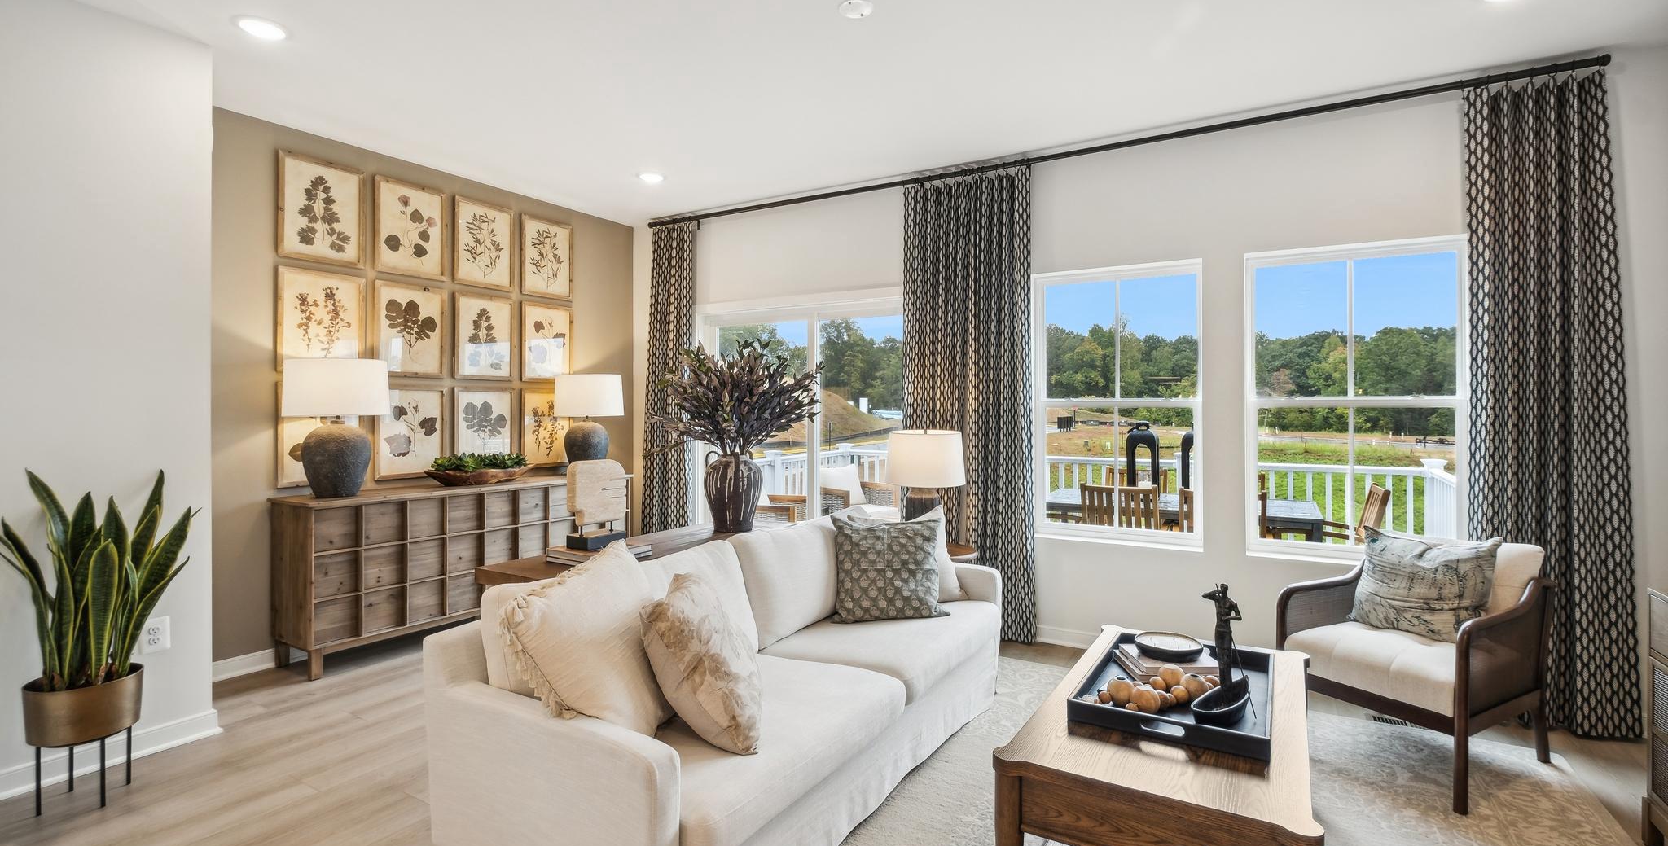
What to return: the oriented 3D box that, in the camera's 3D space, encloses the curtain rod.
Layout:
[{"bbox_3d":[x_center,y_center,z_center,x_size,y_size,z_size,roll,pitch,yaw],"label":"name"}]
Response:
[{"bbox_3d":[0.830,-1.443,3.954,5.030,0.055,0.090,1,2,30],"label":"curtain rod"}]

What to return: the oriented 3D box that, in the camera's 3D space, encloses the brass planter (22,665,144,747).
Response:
[{"bbox_3d":[-2.504,0.942,2.324,0.275,0.178,0.275,1,1,31],"label":"brass planter"}]

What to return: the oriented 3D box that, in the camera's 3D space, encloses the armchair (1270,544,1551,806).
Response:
[{"bbox_3d":[2.249,0.872,2.727,0.780,0.820,0.640,0,1,-29],"label":"armchair"}]

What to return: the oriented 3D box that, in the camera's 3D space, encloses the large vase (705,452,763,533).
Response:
[{"bbox_3d":[-0.468,0.312,3.244,0.270,0.370,0.270,0,1,0],"label":"large vase"}]

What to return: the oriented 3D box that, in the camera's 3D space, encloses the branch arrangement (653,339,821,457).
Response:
[{"bbox_3d":[-0.450,-0.114,3.225,0.750,0.580,0.700,0,1,0],"label":"branch arrangement"}]

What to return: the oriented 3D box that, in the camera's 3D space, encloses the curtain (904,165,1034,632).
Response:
[{"bbox_3d":[0.754,-0.091,4.010,0.790,2.611,0.140,1,2,30],"label":"curtain"}]

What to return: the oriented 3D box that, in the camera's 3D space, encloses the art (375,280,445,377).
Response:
[{"bbox_3d":[-2.451,-0.532,4.037,0.032,0.524,0.397,1,2,30],"label":"art"}]

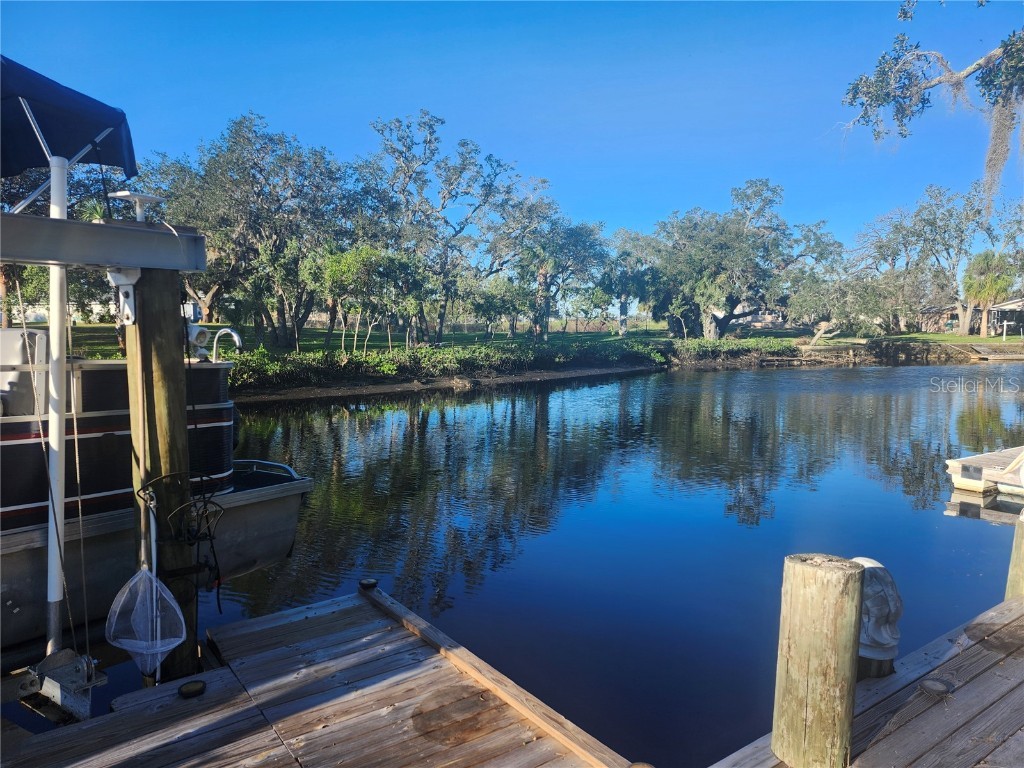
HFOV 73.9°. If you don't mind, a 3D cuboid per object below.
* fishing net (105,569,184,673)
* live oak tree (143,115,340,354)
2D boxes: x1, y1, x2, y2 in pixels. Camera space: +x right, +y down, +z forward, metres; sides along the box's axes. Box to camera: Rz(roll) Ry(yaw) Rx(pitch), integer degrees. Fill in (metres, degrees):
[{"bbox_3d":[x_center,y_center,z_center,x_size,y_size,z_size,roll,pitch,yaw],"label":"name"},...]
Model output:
[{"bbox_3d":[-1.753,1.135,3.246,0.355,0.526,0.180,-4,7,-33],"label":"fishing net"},{"bbox_3d":[-12.411,-6.934,31.334,9.019,10.596,8.800,0,6,0],"label":"live oak tree"}]

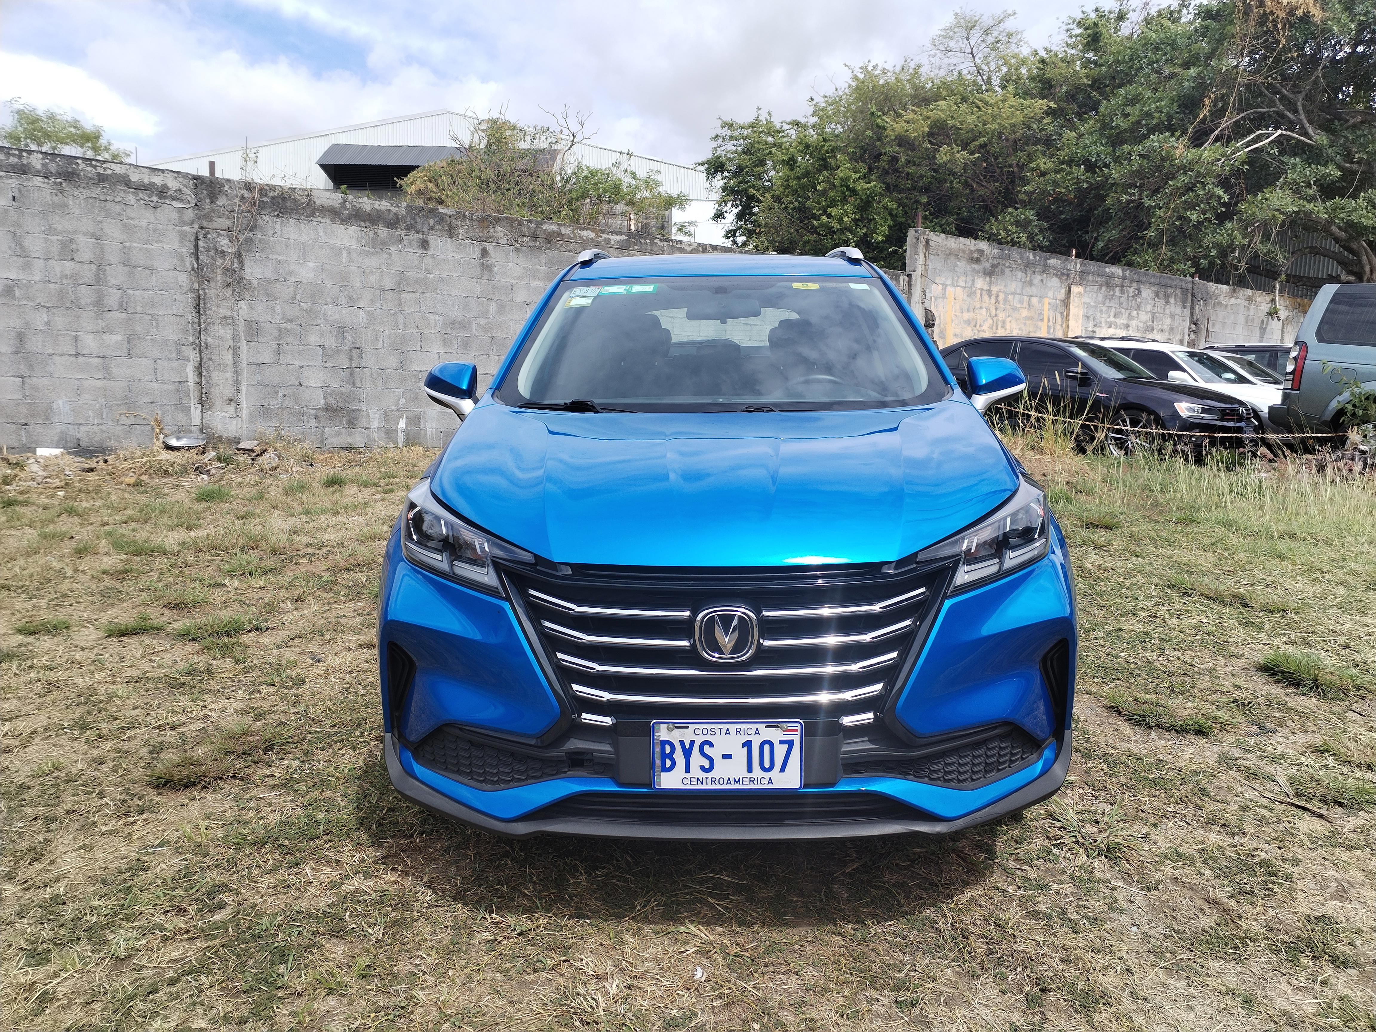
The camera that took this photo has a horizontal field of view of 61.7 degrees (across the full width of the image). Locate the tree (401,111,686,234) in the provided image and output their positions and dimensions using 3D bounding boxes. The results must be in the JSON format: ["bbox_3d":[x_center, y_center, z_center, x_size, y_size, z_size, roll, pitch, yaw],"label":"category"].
[{"bbox_3d":[-1.850,-2.850,14.600,3.100,3.700,2.500,5,8,33],"label":"tree"}]

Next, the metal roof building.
[{"bbox_3d":[-9.200,-10.200,51.000,24.000,10.500,20.000,1,7,0],"label":"metal roof building"}]

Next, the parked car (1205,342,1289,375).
[{"bbox_3d":[11.100,-2.350,20.300,1.830,1.700,4.550,-5,10,-40],"label":"parked car"}]

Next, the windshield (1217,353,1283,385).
[{"bbox_3d":[9.000,-2.360,18.500,1.400,0.500,0.750,-5,9,-40],"label":"windshield"}]

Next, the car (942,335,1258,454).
[{"bbox_3d":[4.880,-1.570,14.900,1.790,1.450,4.640,-5,10,-40],"label":"car"}]

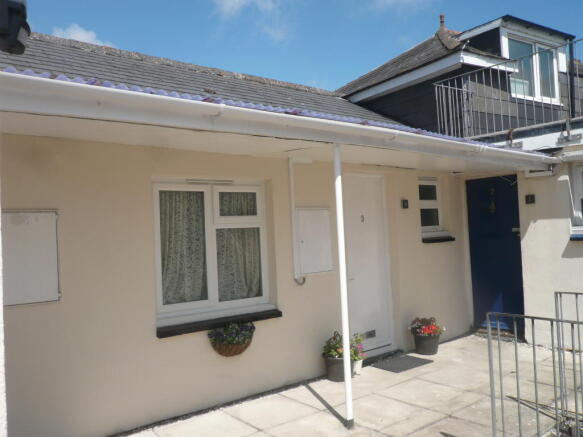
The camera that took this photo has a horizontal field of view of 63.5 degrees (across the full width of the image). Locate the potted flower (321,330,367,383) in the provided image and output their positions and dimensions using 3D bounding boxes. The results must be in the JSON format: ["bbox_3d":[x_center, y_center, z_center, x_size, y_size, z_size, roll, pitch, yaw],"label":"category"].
[{"bbox_3d":[0.532,1.375,4.812,0.420,0.510,0.360,-2,-1,-32],"label":"potted flower"}]

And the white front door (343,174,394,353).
[{"bbox_3d":[0.825,0.538,5.449,0.810,2.080,0.100,-2,-1,-32],"label":"white front door"}]

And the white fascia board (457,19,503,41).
[{"bbox_3d":[3.147,-3.121,7.885,0.040,0.120,0.840,-2,-1,-32],"label":"white fascia board"}]

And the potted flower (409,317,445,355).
[{"bbox_3d":[1.576,1.362,5.482,0.380,0.420,0.360,-2,-1,0],"label":"potted flower"}]

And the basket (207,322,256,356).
[{"bbox_3d":[-0.490,1.089,4.253,0.440,0.300,0.240,-2,-1,-32],"label":"basket"}]

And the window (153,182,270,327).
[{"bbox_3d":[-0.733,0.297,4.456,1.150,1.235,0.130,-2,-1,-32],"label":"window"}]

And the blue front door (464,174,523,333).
[{"bbox_3d":[2.594,0.450,5.940,0.080,1.950,0.760,-2,-1,-32],"label":"blue front door"}]

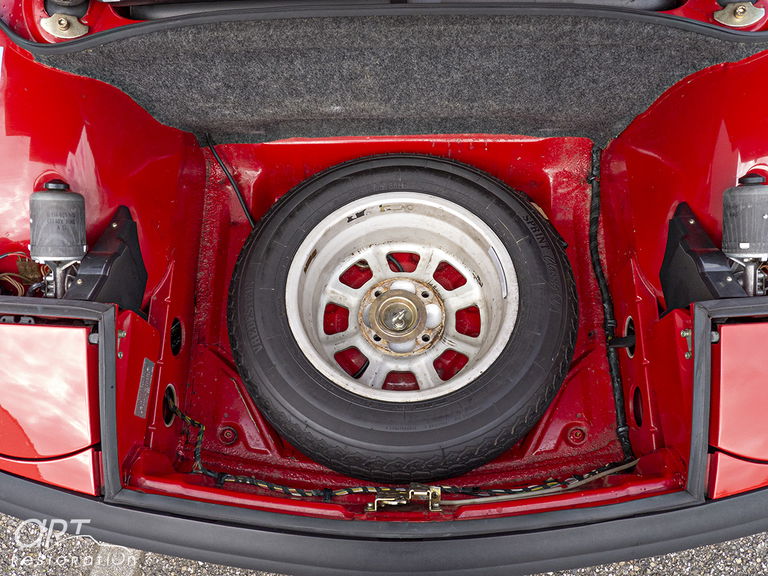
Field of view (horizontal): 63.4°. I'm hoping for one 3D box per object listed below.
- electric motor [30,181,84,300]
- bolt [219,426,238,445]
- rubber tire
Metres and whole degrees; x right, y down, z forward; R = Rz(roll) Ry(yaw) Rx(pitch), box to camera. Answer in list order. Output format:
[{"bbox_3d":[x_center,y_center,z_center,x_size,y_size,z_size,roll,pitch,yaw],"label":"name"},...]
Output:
[{"bbox_3d":[-0.523,-0.068,1.000,0.084,0.086,0.208,-1,93,-28],"label":"electric motor"},{"bbox_3d":[-0.294,0.280,1.180,0.034,0.013,0.034,-1,66,2],"label":"bolt"},{"bbox_3d":[0.033,0.036,1.163,0.643,0.175,0.643,-1,64,2],"label":"rubber tire"}]

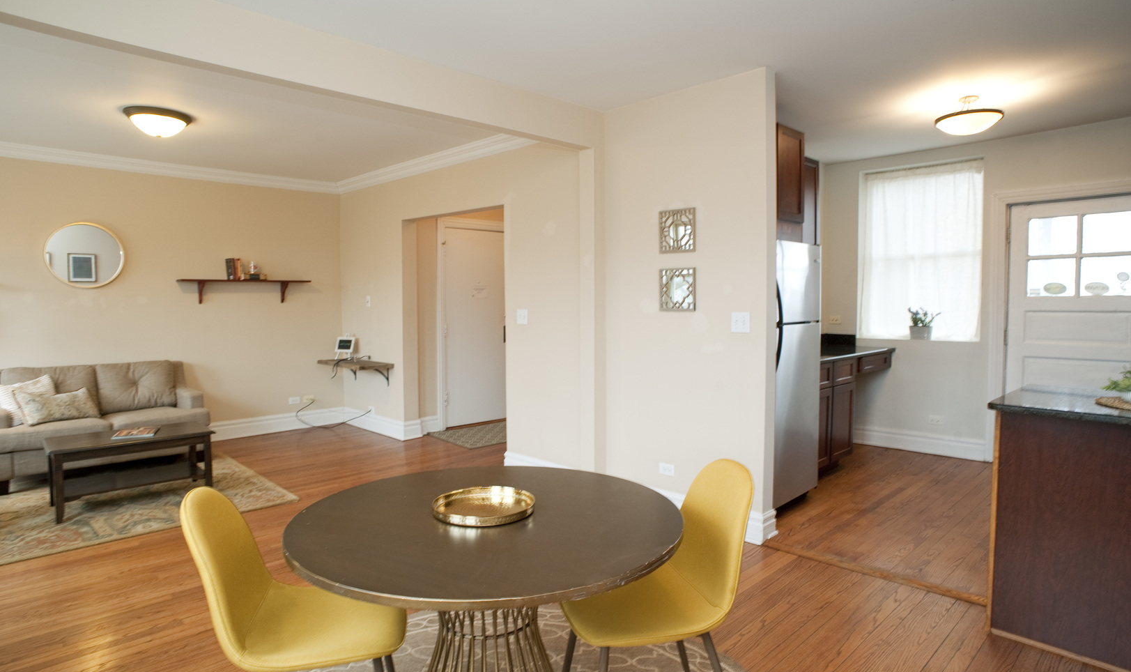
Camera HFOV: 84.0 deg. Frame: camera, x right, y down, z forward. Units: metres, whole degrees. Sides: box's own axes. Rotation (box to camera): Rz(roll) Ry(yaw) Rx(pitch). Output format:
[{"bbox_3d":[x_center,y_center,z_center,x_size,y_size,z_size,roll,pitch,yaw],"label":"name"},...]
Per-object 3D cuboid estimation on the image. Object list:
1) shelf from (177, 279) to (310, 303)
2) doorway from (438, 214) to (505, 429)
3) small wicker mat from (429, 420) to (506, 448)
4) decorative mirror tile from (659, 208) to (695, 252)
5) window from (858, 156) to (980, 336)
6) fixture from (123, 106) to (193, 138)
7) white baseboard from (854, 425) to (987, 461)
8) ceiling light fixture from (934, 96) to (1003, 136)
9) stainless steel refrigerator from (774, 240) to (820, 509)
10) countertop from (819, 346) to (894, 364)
[{"bbox_3d":[-3.104,-0.431,6.155,0.195,0.223,1.180,3,5,45],"label":"shelf"},{"bbox_3d":[-0.972,-0.139,6.831,0.100,2.220,1.050,3,5,45],"label":"doorway"},{"bbox_3d":[-0.615,0.970,6.541,1.450,0.012,0.880,-4,5,-44],"label":"small wicker mat"},{"bbox_3d":[0.656,-0.623,3.726,0.256,0.253,0.026,3,5,45],"label":"decorative mirror tile"},{"bbox_3d":[2.985,-0.699,5.326,0.110,1.470,0.960,-4,5,-44],"label":"window"},{"bbox_3d":[-2.684,-1.390,4.150,0.385,0.136,0.385,-4,5,-44],"label":"fixture"},{"bbox_3d":[2.972,0.910,5.396,0.022,0.160,1.060,-4,5,-44],"label":"white baseboard"},{"bbox_3d":[2.477,-1.351,3.859,0.360,0.220,0.360,-4,5,-44],"label":"ceiling light fixture"},{"bbox_3d":[1.192,0.245,4.155,0.745,1.658,0.745,-4,5,-44],"label":"stainless steel refrigerator"},{"bbox_3d":[2.098,0.159,5.207,0.640,0.032,1.730,3,5,45],"label":"countertop"}]

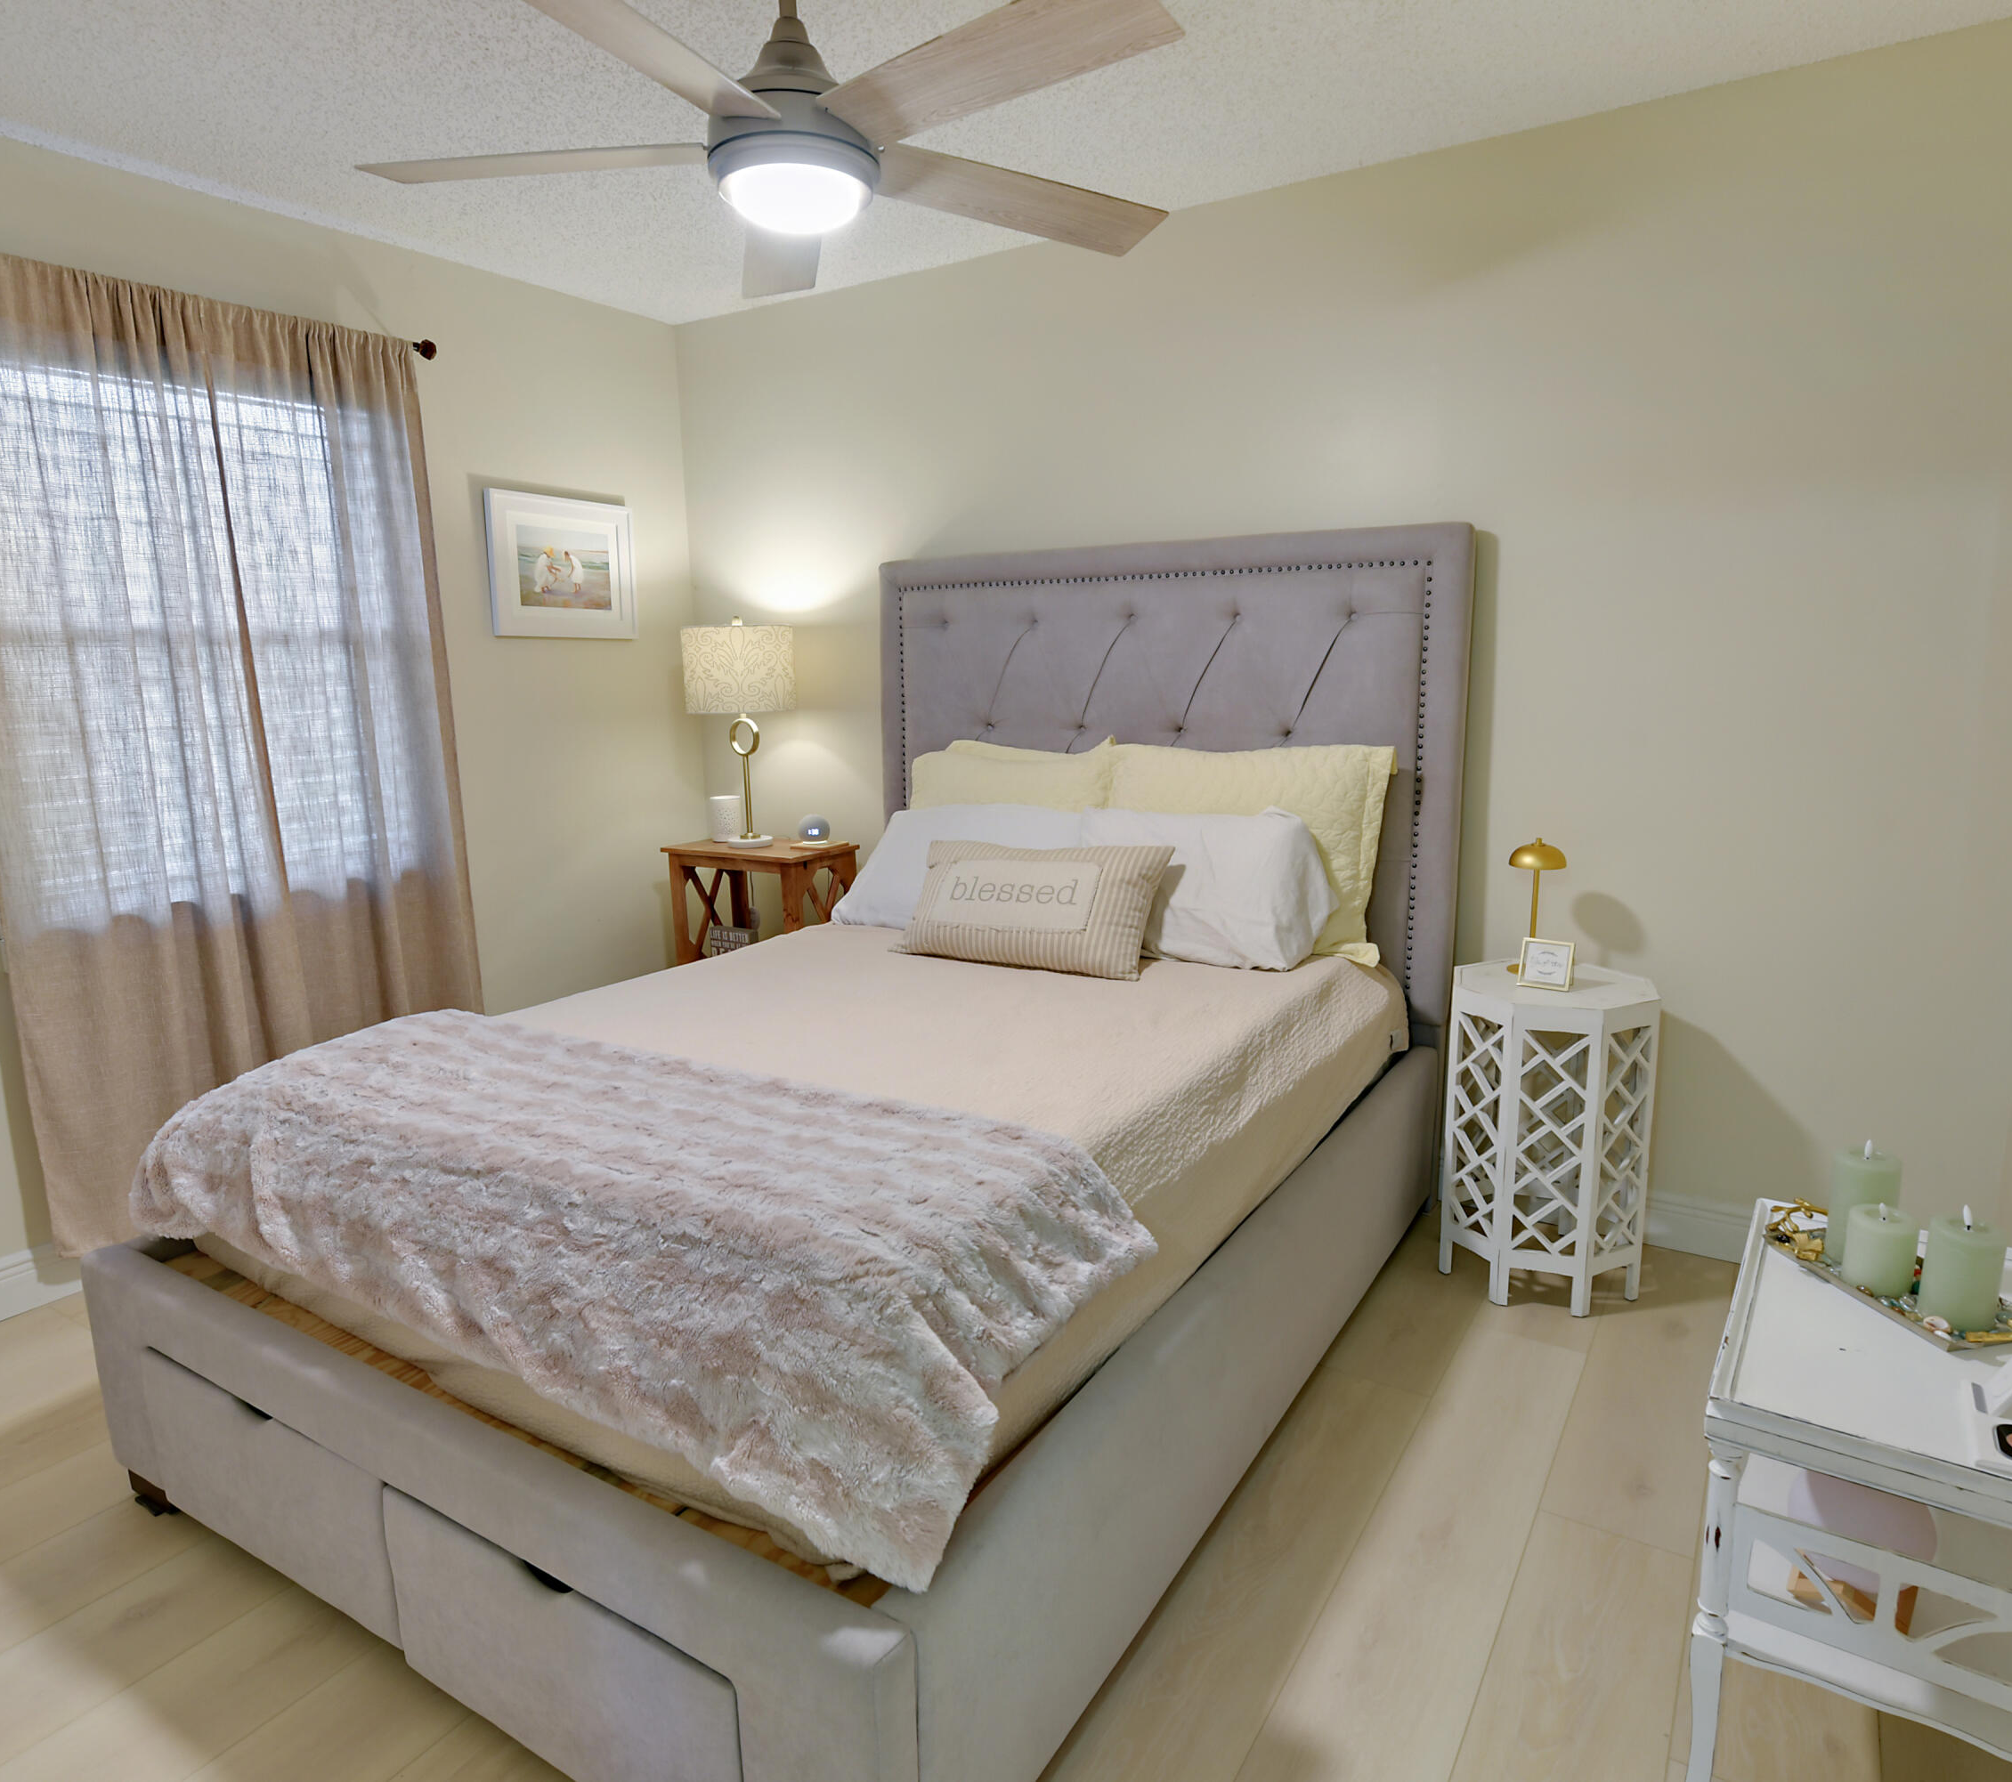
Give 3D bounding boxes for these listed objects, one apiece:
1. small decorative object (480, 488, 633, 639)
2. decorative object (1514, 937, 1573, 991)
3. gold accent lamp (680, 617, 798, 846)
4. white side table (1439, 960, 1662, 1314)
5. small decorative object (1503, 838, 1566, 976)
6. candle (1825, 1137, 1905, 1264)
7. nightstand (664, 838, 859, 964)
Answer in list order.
[{"bbox_3d":[-1.309,-0.955,3.744,0.028,0.401,0.520,5,12,32],"label":"small decorative object"},{"bbox_3d":[1.138,0.157,2.650,0.102,0.101,0.020,7,0,39],"label":"decorative object"},{"bbox_3d":[-0.810,-0.489,3.913,0.335,0.705,0.335,-1,10,0],"label":"gold accent lamp"},{"bbox_3d":[1.175,0.517,2.747,0.394,0.653,0.394,3,11,21],"label":"white side table"},{"bbox_3d":[1.162,0.031,2.769,0.117,0.296,0.117,5,12,32],"label":"small decorative object"},{"bbox_3d":[1.158,0.417,1.705,0.077,0.158,0.077,5,12,32],"label":"candle"},{"bbox_3d":[-0.751,0.257,3.997,0.550,0.793,0.320,5,12,32],"label":"nightstand"}]

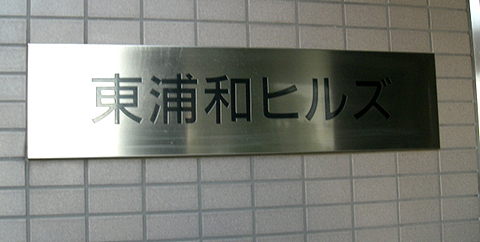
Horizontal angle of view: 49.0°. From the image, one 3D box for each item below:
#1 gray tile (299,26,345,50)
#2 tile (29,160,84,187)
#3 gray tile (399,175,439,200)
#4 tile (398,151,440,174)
[{"bbox_3d":[0.160,-0.163,1.042,0.095,0.045,0.009,-1,-5,-13],"label":"gray tile"},{"bbox_3d":[-0.316,0.089,0.908,0.095,0.045,0.009,-1,-5,-13],"label":"tile"},{"bbox_3d":[0.360,0.133,1.068,0.095,0.045,0.008,0,-5,-13],"label":"gray tile"},{"bbox_3d":[0.360,0.083,1.070,0.095,0.045,0.009,-1,-5,-13],"label":"tile"}]

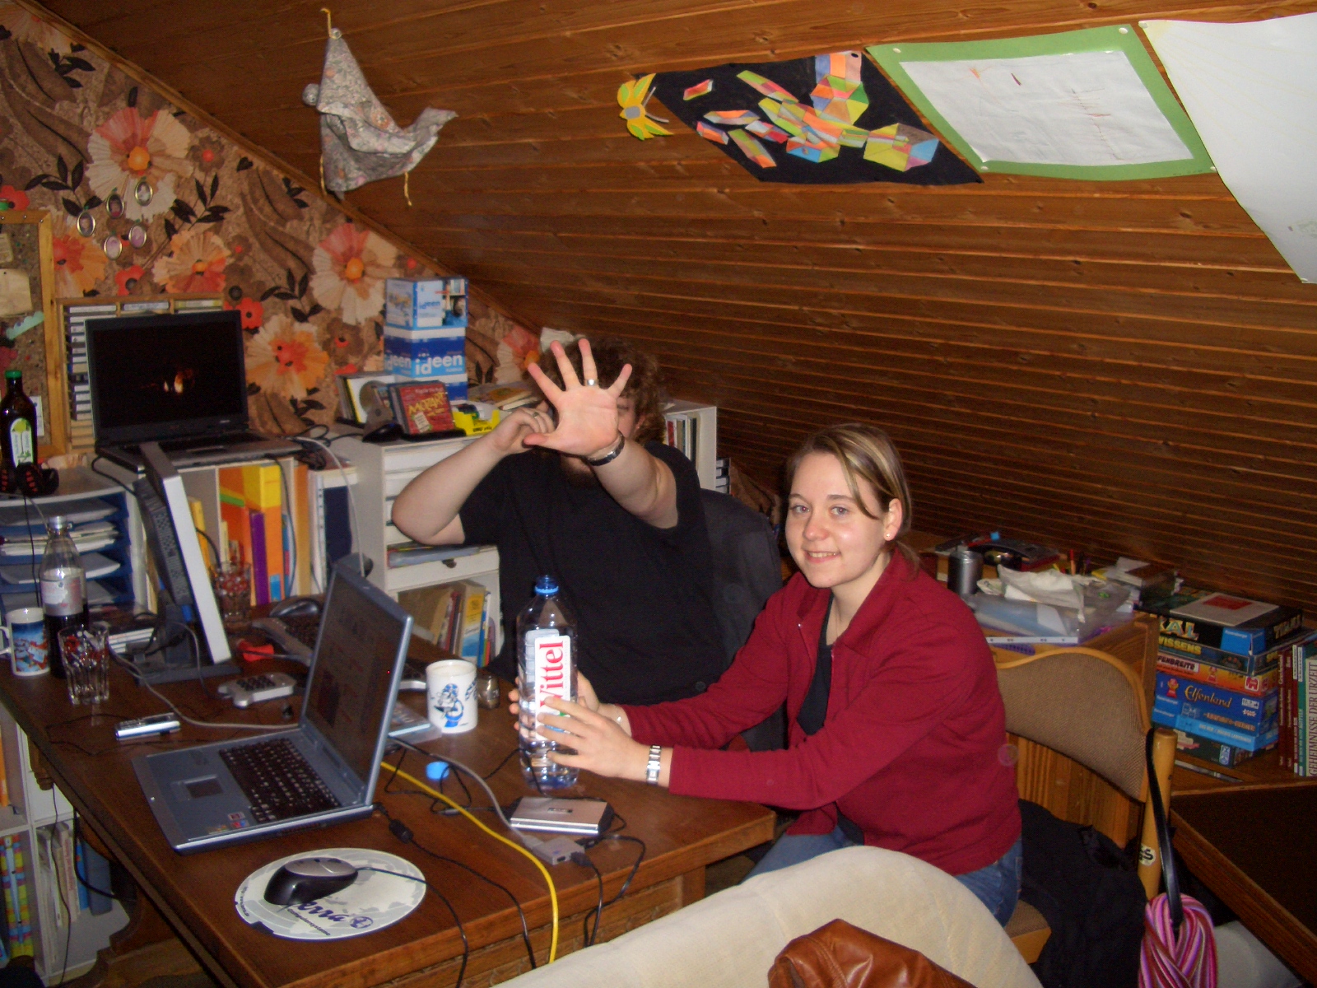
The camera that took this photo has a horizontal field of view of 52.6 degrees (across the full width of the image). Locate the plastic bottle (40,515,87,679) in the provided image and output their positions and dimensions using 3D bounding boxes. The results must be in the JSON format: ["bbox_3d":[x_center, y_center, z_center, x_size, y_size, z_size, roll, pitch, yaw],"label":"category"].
[{"bbox_3d":[-1.110,0.191,2.480,0.087,0.292,0.087,-2,13,-11],"label":"plastic bottle"}]

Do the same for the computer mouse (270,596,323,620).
[{"bbox_3d":[-0.781,0.237,2.860,0.112,0.038,0.060,-7,15,-29],"label":"computer mouse"}]

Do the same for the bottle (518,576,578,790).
[{"bbox_3d":[-0.169,0.285,2.028,0.090,0.322,0.090,-1,13,-6],"label":"bottle"}]

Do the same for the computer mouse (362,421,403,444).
[{"bbox_3d":[-0.598,-0.137,2.894,0.098,0.037,0.058,-6,14,-25],"label":"computer mouse"}]

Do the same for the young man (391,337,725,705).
[{"bbox_3d":[-0.173,0.378,2.619,0.650,1.320,0.740,7,14,27],"label":"young man"}]

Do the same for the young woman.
[{"bbox_3d":[0.190,0.534,2.078,0.680,1.280,0.560,-9,16,-36],"label":"young woman"}]

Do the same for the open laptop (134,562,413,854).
[{"bbox_3d":[-0.588,0.307,1.993,0.340,0.290,0.325,-7,15,-31],"label":"open laptop"}]

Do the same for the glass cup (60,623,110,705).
[{"bbox_3d":[-1.016,0.304,2.368,0.090,0.122,0.090,0,13,0],"label":"glass cup"}]

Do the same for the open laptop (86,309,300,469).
[{"bbox_3d":[-1.012,-0.230,2.900,0.348,0.295,0.285,-10,16,-38],"label":"open laptop"}]

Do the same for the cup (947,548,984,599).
[{"bbox_3d":[0.693,0.175,2.997,0.080,0.100,0.080,4,13,16],"label":"cup"}]

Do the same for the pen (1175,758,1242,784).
[{"bbox_3d":[1.136,0.569,2.749,0.011,0.011,0.142,-11,17,-42],"label":"pen"}]

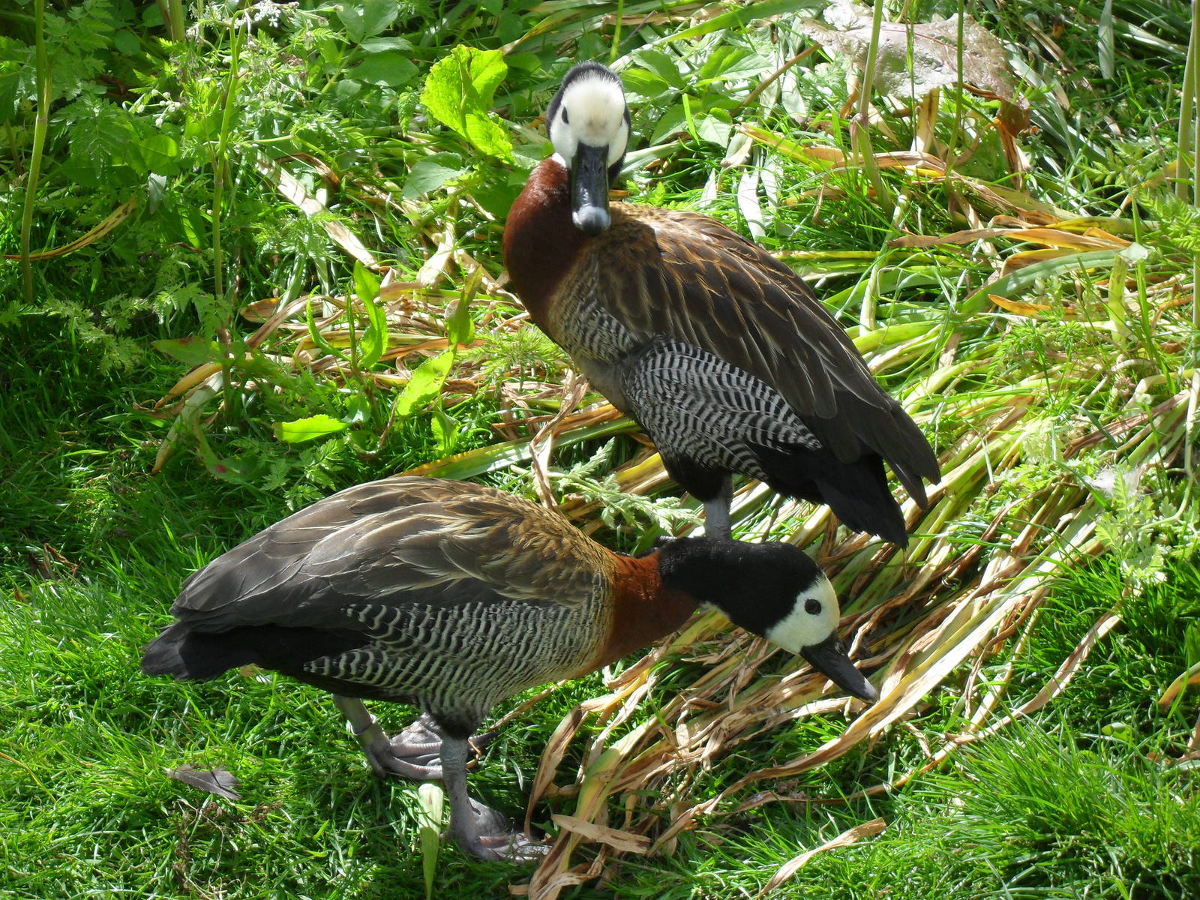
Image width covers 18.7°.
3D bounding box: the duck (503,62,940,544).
[{"bbox_3d":[0.072,-0.063,2.125,0.265,0.335,0.145,12,37,16],"label":"duck"}]

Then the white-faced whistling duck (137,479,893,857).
[{"bbox_3d":[-0.047,0.105,1.984,0.408,0.222,0.140,-6,35,-8],"label":"white-faced whistling duck"}]

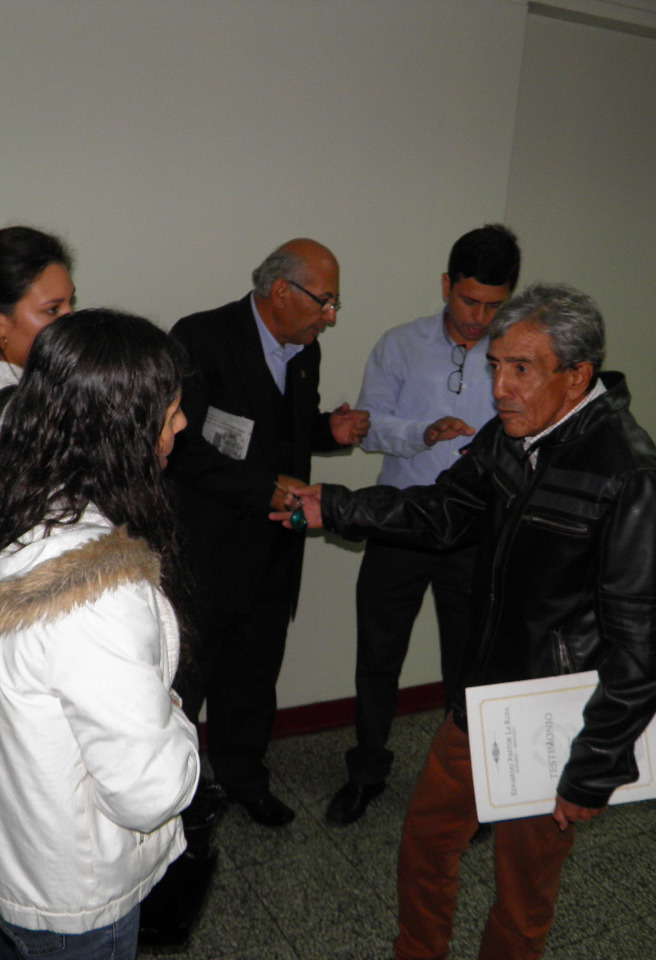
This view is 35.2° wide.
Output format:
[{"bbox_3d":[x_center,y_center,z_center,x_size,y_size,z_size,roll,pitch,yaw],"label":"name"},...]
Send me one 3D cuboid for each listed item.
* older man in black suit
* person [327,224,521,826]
[{"bbox_3d":[-0.207,0.190,2.873,0.580,1.675,0.540,16,18,40],"label":"older man in black suit"},{"bbox_3d":[0.341,0.175,2.930,0.560,1.755,0.480,5,14,3],"label":"person"}]

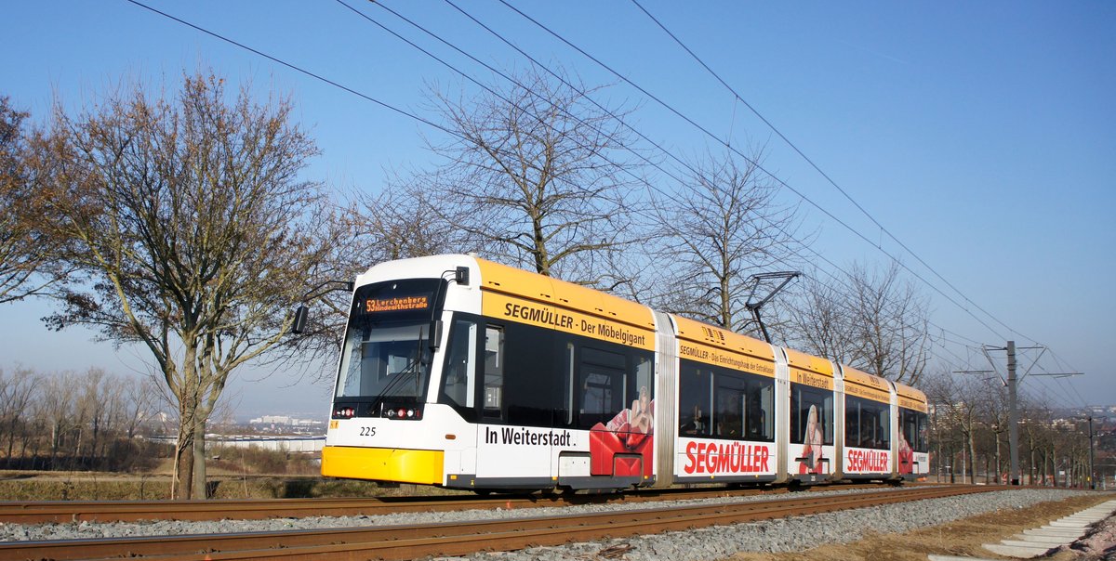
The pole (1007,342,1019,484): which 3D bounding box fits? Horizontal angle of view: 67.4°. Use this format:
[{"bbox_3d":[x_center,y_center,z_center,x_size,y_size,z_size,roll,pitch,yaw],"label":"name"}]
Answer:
[{"bbox_3d":[23.175,6.718,42.565,0.380,7.240,0.380,-5,-10,35],"label":"pole"}]

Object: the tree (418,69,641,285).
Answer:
[{"bbox_3d":[-0.797,-0.261,21.880,5.740,11.200,5.570,2,-9,0],"label":"tree"}]

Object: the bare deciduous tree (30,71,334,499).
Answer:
[{"bbox_3d":[-6.694,-0.020,14.640,5.360,7.590,5.200,2,-9,0],"label":"bare deciduous tree"}]

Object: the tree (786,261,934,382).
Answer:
[{"bbox_3d":[15.694,4.401,43.390,7.520,10.850,6.390,2,-9,0],"label":"tree"}]

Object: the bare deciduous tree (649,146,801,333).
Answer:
[{"bbox_3d":[5.737,1.060,28.685,5.240,11.550,5.240,2,-9,0],"label":"bare deciduous tree"}]

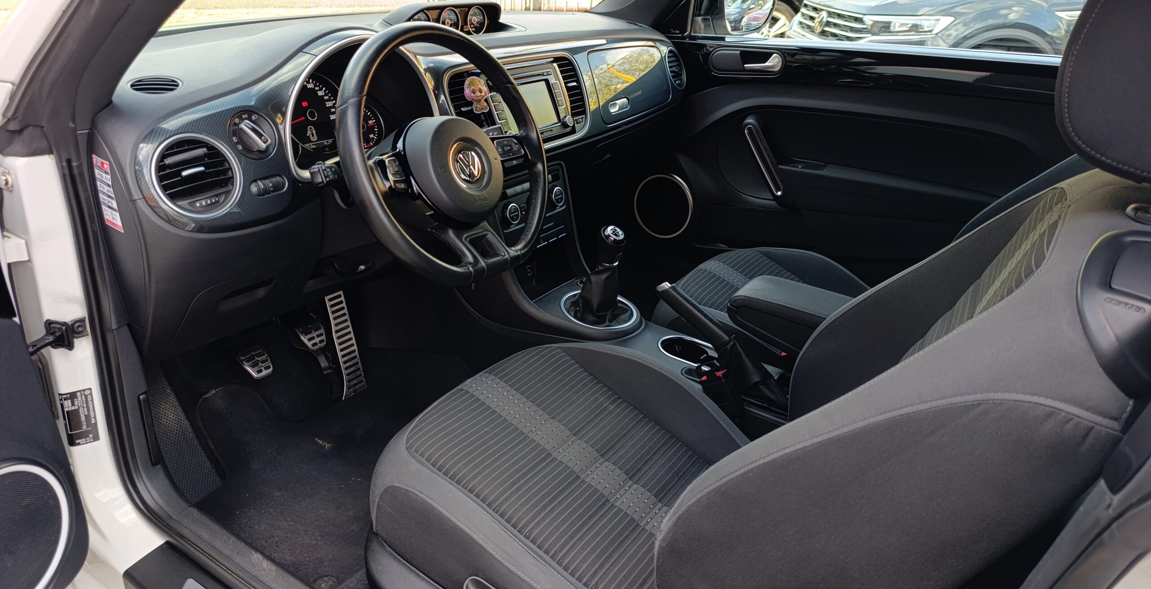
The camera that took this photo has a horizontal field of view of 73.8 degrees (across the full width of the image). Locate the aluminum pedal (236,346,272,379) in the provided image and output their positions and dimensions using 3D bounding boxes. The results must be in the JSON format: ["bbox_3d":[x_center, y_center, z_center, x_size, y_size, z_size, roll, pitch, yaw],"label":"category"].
[{"bbox_3d":[-0.587,0.125,1.405,0.025,0.051,0.052,-28,1,40],"label":"aluminum pedal"}]

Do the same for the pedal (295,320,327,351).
[{"bbox_3d":[-0.516,0.080,1.499,0.022,0.052,0.062,-22,5,41],"label":"pedal"}]

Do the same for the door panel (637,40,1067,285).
[{"bbox_3d":[0.652,-0.295,1.853,1.080,0.600,0.140,18,28,30],"label":"door panel"}]

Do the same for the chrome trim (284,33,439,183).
[{"bbox_3d":[-0.308,-0.291,1.144,0.055,0.205,0.305,2,20,36],"label":"chrome trim"}]

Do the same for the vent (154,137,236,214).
[{"bbox_3d":[-0.470,-0.147,0.943,0.045,0.106,0.106,-6,15,42],"label":"vent"}]

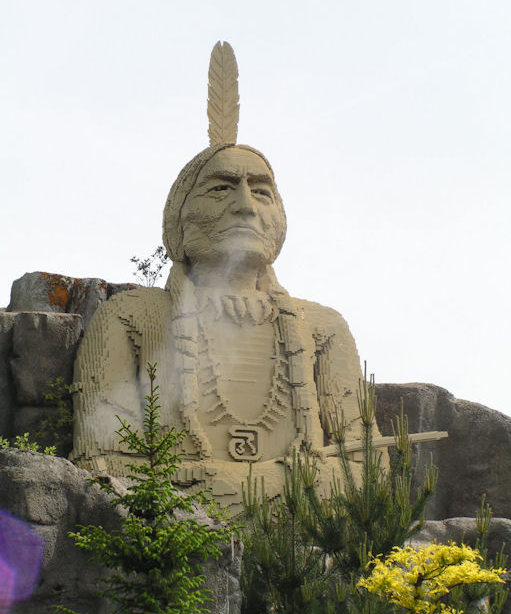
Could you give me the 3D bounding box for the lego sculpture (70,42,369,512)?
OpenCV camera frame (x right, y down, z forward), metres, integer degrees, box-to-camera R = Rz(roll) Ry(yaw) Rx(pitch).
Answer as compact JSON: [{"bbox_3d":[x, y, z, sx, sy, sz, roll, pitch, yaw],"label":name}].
[{"bbox_3d":[-0.459,-0.388,39.000,4.800,7.700,2.900,5,-12,-23],"label":"lego sculpture"}]

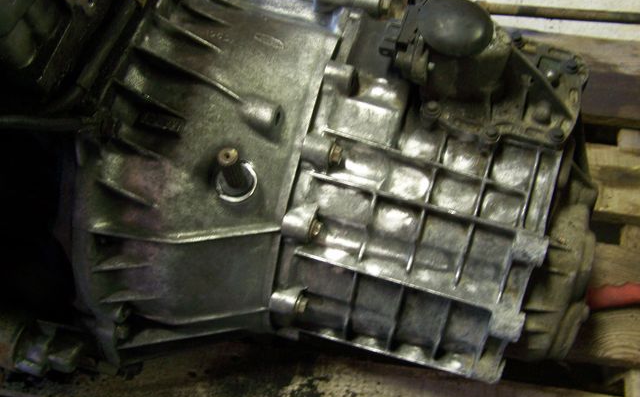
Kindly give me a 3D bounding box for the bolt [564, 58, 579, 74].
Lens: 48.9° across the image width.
[{"bbox_3d":[0.236,-0.124,0.659,0.013,0.008,0.013,15,55,13],"label":"bolt"}]

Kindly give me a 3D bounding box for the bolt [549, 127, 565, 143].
[{"bbox_3d":[0.205,-0.056,0.610,0.013,0.008,0.013,15,55,13],"label":"bolt"}]

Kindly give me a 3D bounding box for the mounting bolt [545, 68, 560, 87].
[{"bbox_3d":[0.215,-0.112,0.649,0.011,0.011,0.011,15,55,13],"label":"mounting bolt"}]

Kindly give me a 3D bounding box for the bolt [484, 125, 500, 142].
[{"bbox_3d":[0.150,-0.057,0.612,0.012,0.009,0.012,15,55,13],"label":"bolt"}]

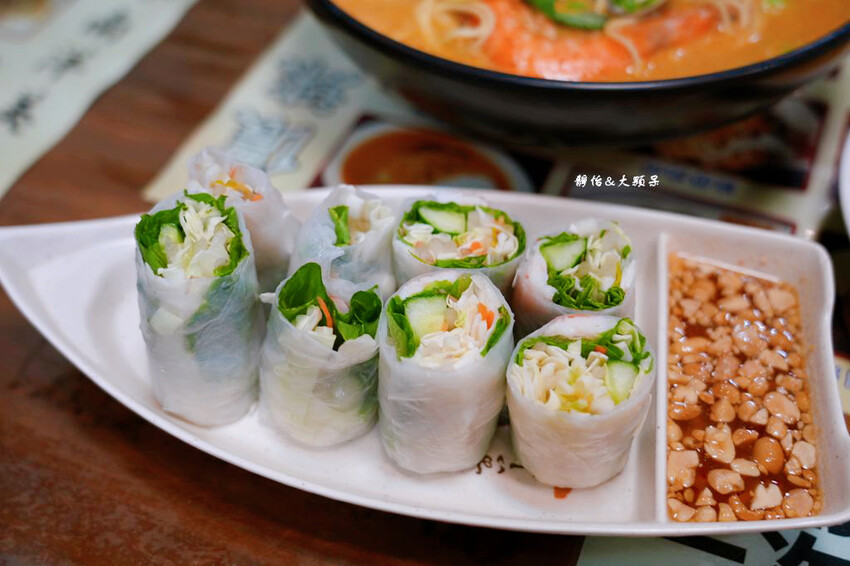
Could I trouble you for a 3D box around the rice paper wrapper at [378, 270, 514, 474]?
[{"bbox_3d":[0.006,0.029,0.310,0.039,0.052,0.039,0,45,0],"label":"rice paper wrapper"}]

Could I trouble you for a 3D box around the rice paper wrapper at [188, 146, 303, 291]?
[{"bbox_3d":[-0.061,-0.013,0.346,0.032,0.061,0.032,0,45,0],"label":"rice paper wrapper"}]

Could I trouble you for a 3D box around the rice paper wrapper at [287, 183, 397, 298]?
[{"bbox_3d":[-0.029,-0.005,0.347,0.034,0.047,0.034,0,45,0],"label":"rice paper wrapper"}]

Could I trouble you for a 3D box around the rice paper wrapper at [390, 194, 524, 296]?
[{"bbox_3d":[0.011,0.001,0.342,0.043,0.047,0.043,0,45,0],"label":"rice paper wrapper"}]

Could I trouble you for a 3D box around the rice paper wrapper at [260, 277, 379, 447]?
[{"bbox_3d":[-0.033,0.024,0.319,0.035,0.047,0.035,0,45,0],"label":"rice paper wrapper"}]

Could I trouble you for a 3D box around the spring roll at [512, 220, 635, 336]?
[{"bbox_3d":[0.049,0.008,0.339,0.040,0.041,0.040,0,45,0],"label":"spring roll"}]

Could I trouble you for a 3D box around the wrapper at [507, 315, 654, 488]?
[{"bbox_3d":[0.048,0.037,0.313,0.041,0.036,0.041,0,45,0],"label":"wrapper"}]

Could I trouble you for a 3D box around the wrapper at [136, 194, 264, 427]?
[{"bbox_3d":[-0.070,0.011,0.315,0.034,0.070,0.034,0,45,0],"label":"wrapper"}]

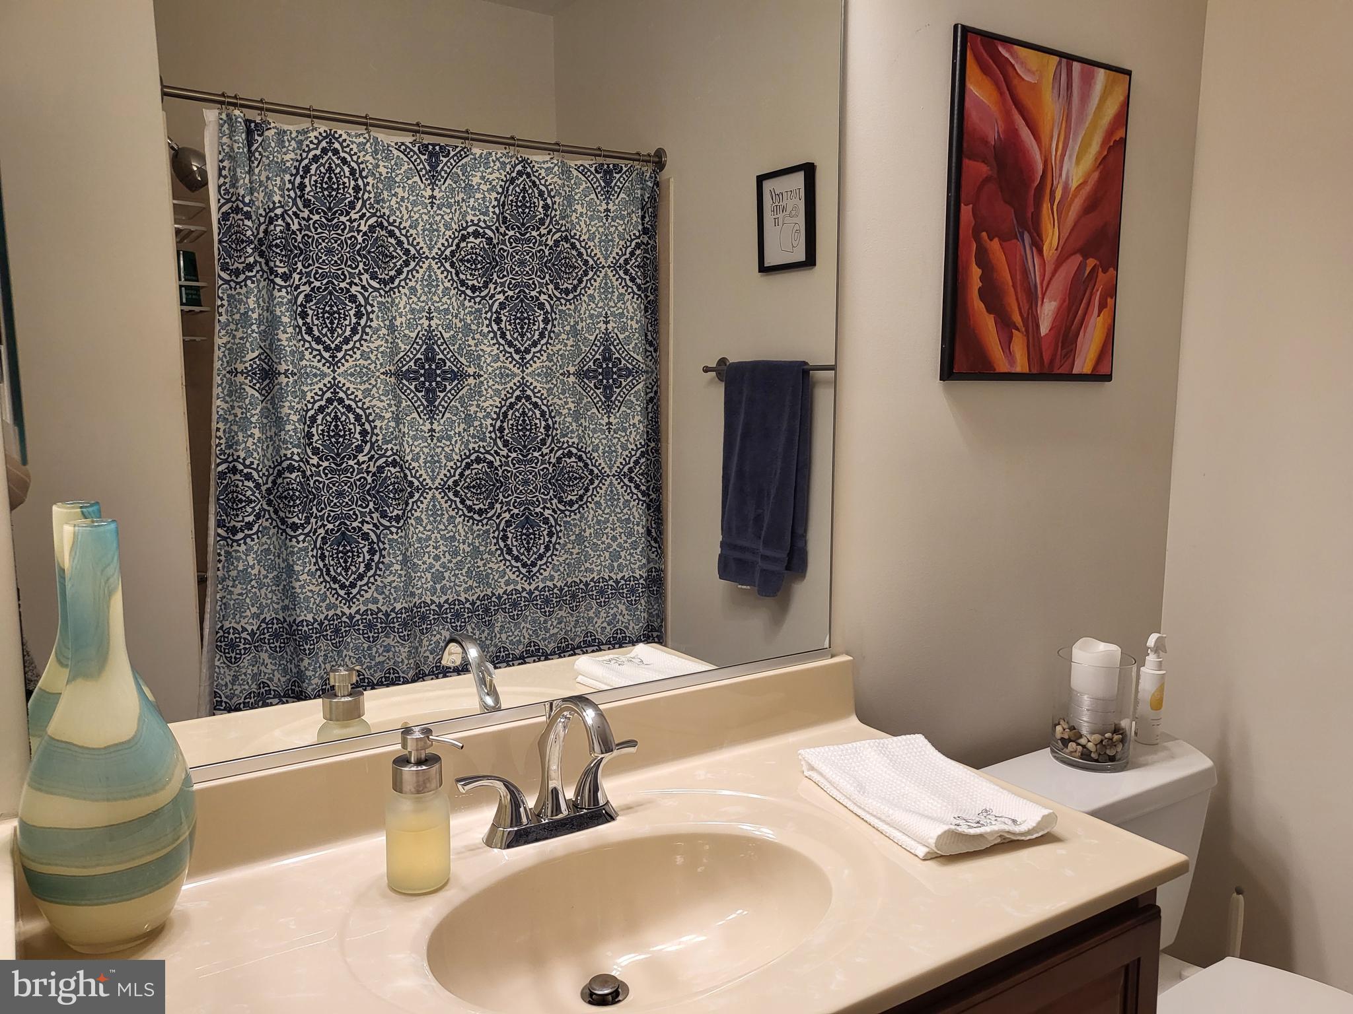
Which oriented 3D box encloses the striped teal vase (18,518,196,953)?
[{"bbox_3d":[-0.525,0.208,0.925,0.141,0.392,0.141,-5,9,-33],"label":"striped teal vase"}]

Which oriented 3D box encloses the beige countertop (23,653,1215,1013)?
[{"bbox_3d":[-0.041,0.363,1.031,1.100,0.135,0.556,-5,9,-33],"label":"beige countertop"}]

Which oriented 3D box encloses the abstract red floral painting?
[{"bbox_3d":[0.594,-0.469,1.656,0.420,0.525,0.022,-5,9,-33],"label":"abstract red floral painting"}]

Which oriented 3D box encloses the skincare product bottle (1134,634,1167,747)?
[{"bbox_3d":[0.844,0.321,1.793,0.047,0.195,0.042,-1,8,-11],"label":"skincare product bottle"}]

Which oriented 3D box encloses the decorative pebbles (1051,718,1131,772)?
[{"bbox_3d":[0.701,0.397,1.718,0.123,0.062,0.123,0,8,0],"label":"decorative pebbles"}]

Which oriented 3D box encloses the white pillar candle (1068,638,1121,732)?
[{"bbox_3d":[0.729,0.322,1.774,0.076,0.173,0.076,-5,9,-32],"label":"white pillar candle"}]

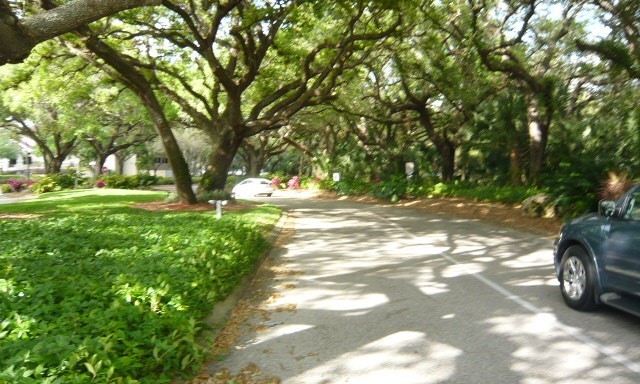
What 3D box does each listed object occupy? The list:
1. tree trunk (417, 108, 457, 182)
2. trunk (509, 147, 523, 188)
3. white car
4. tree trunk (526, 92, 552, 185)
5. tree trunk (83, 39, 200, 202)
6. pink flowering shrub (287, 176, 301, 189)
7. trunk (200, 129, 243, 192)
[{"bbox_3d":[7.876,-3.008,35.000,2.600,5.200,1.200,0,2,13],"label":"tree trunk"},{"bbox_3d":[10.574,-1.325,28.000,0.680,2.300,0.600,1,2,21],"label":"trunk"},{"bbox_3d":[-4.824,-0.279,37.000,1.780,1.470,4.400,-1,2,-28],"label":"white car"},{"bbox_3d":[11.872,-2.785,28.000,1.350,5.200,1.000,1,2,23],"label":"tree trunk"},{"bbox_3d":[-8.148,-3.246,23.500,5.000,7.600,1.600,-1,2,-19],"label":"tree trunk"},{"bbox_3d":[-2.406,-0.835,47.000,1.250,1.120,1.150,0,2,-3],"label":"pink flowering shrub"},{"bbox_3d":[-5.137,-1.591,27.000,2.300,3.500,1.700,0,2,-11],"label":"trunk"}]

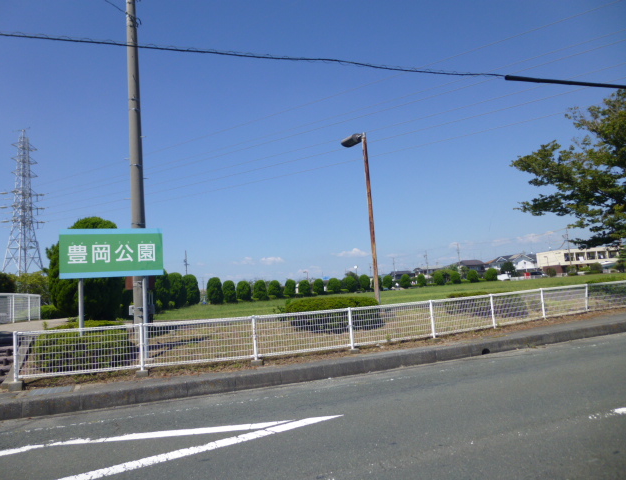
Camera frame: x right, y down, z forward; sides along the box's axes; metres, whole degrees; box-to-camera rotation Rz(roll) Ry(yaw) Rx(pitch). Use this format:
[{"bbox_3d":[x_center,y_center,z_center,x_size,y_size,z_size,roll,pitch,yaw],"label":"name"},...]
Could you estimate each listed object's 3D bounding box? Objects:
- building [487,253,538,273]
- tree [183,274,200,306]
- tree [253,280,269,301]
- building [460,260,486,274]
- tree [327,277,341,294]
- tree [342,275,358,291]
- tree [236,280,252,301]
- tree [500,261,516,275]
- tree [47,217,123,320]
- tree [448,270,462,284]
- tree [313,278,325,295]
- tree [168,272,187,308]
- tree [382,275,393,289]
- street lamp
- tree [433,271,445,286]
[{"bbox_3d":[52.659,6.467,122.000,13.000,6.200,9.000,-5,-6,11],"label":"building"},{"bbox_3d":[-8.132,3.387,31.000,1.107,2.136,1.107,-2,-6,-15],"label":"tree"},{"bbox_3d":[-5.705,5.589,51.000,1.655,2.252,1.655,-2,-6,-22],"label":"tree"},{"bbox_3d":[55.041,10.385,160.000,9.000,6.577,7.500,-2,-6,-22],"label":"building"},{"bbox_3d":[2.071,4.365,44.000,1.380,1.583,1.380,-4,-5,2],"label":"tree"},{"bbox_3d":[3.608,4.379,46.000,1.543,1.684,1.543,-4,-6,4],"label":"tree"},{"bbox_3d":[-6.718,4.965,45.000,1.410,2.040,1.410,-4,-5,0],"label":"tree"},{"bbox_3d":[47.131,7.391,112.000,3.756,4.141,3.756,-2,-6,-22],"label":"tree"},{"bbox_3d":[-8.625,1.085,17.600,2.894,3.904,2.894,-1,-6,-26],"label":"tree"},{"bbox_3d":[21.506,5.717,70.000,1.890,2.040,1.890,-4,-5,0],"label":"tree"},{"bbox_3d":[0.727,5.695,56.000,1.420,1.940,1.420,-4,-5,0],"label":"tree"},{"bbox_3d":[-9.235,3.469,31.500,1.295,2.453,1.295,-2,-6,-22],"label":"tree"},{"bbox_3d":[12.089,6.815,75.000,1.866,2.284,1.866,-4,-6,0],"label":"tree"},{"bbox_3d":[1.376,-0.457,12.683,0.850,4.919,0.300,-9,-8,39],"label":"street lamp"},{"bbox_3d":[22.169,6.747,81.000,2.103,2.467,2.103,-2,-6,-22],"label":"tree"}]

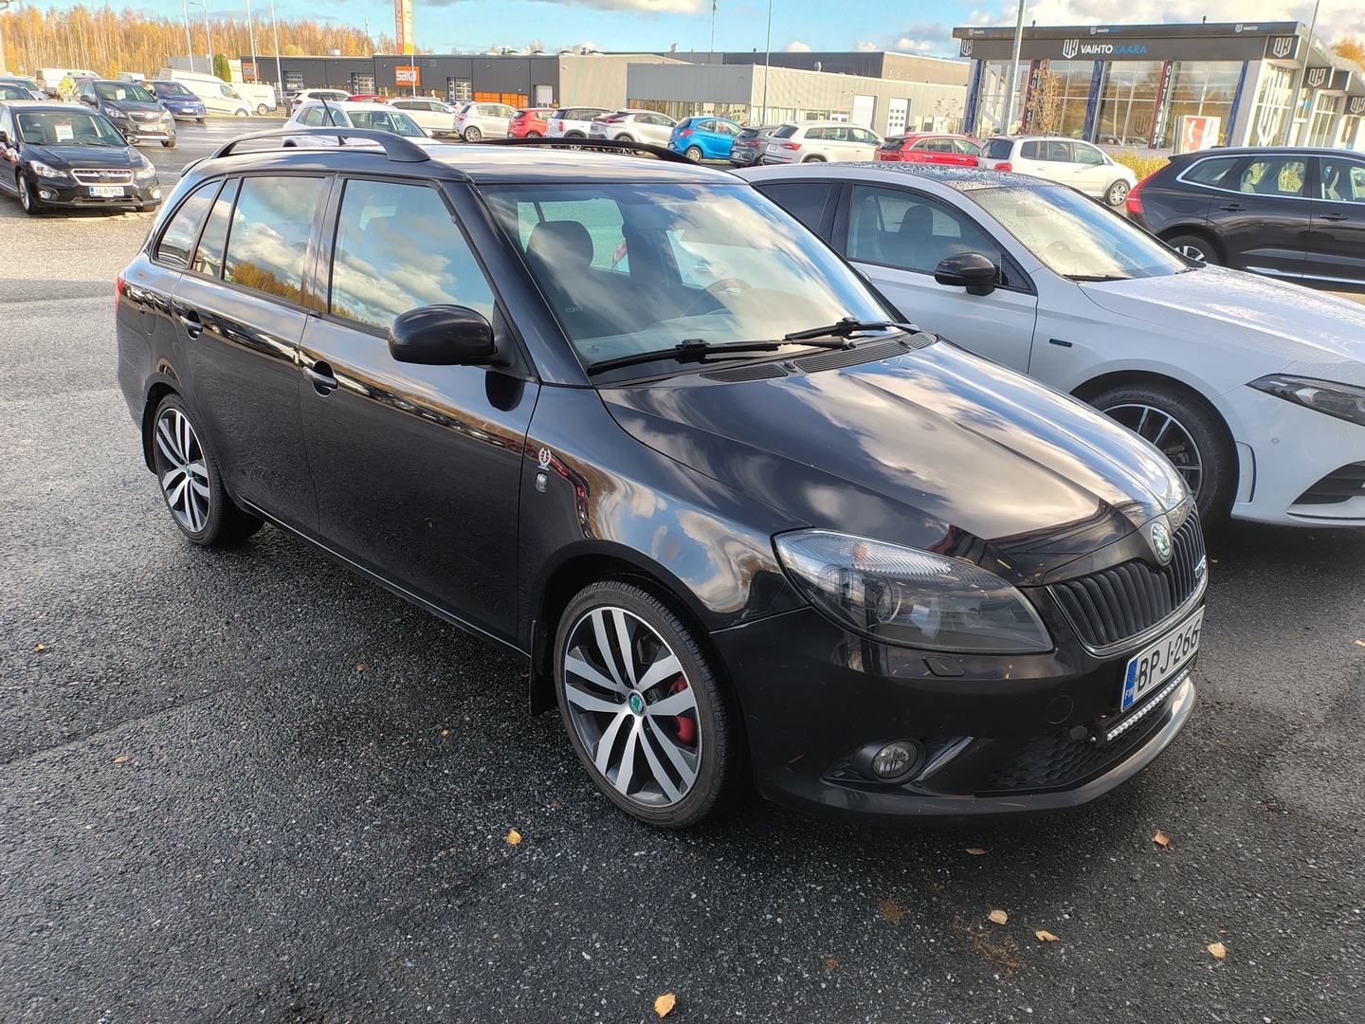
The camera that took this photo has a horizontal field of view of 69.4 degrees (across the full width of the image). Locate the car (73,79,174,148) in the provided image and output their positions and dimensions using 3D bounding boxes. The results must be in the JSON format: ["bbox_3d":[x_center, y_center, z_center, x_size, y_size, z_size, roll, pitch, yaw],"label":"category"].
[{"bbox_3d":[-15.678,-11.168,27.599,1.780,1.640,4.280,-17,30,-39],"label":"car"}]

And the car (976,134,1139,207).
[{"bbox_3d":[10.350,-9.400,27.100,4.400,1.650,1.800,-3,20,-16],"label":"car"}]

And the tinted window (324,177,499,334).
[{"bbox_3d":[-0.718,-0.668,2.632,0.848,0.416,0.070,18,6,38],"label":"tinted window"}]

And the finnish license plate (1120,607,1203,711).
[{"bbox_3d":[1.069,0.325,2.190,0.025,0.117,0.430,16,23,42],"label":"finnish license plate"}]

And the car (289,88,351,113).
[{"bbox_3d":[-19.300,-22.450,54.400,4.500,1.670,1.840,-13,28,-34],"label":"car"}]

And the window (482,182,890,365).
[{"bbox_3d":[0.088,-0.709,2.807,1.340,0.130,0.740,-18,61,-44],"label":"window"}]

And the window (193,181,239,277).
[{"bbox_3d":[-1.628,-0.997,3.453,0.230,0.355,0.025,19,7,39],"label":"window"}]

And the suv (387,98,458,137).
[{"bbox_3d":[-11.130,-17.390,43.500,4.500,1.580,1.830,-8,25,-25],"label":"suv"}]

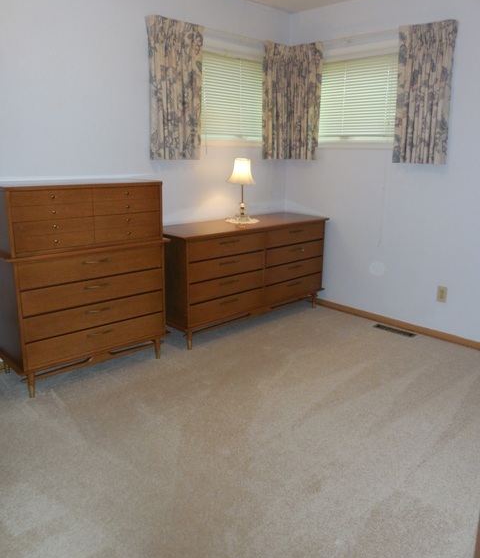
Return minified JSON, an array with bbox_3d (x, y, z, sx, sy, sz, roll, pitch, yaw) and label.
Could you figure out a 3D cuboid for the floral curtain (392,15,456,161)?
[{"bbox_3d":[1.250,-1.251,3.284,0.110,0.900,0.420,-13,20,-42],"label":"floral curtain"}]

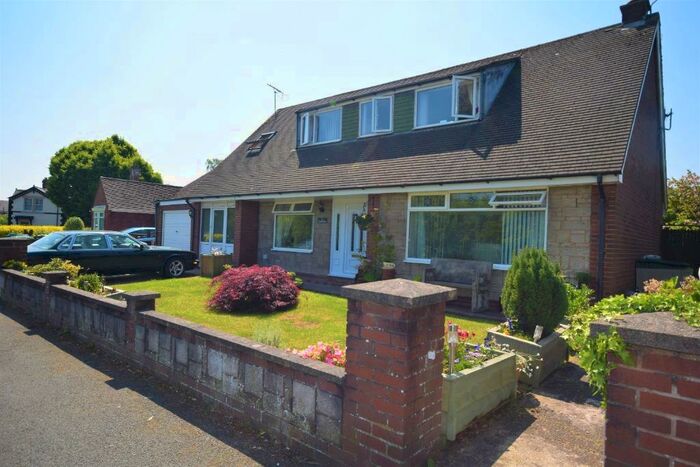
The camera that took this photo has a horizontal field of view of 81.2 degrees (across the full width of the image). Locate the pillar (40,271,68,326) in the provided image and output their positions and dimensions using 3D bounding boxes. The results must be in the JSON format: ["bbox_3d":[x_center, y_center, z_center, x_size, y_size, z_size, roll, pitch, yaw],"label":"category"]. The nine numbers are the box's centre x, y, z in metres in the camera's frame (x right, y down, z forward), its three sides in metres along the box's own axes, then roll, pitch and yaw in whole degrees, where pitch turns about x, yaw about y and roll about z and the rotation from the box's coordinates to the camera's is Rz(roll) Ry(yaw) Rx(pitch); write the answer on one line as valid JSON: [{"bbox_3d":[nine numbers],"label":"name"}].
[{"bbox_3d":[-4.448,0.969,6.172,0.290,0.800,0.260,2,0,38],"label":"pillar"}]

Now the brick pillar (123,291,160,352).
[{"bbox_3d":[-2.275,0.966,4.436,0.280,0.640,0.280,2,-1,39],"label":"brick pillar"}]

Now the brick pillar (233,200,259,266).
[{"bbox_3d":[-3.203,0.116,12.644,0.250,2.150,0.630,2,-1,39],"label":"brick pillar"}]

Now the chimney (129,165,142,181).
[{"bbox_3d":[-14.865,-4.108,28.300,0.750,1.250,0.750,2,0,38],"label":"chimney"}]

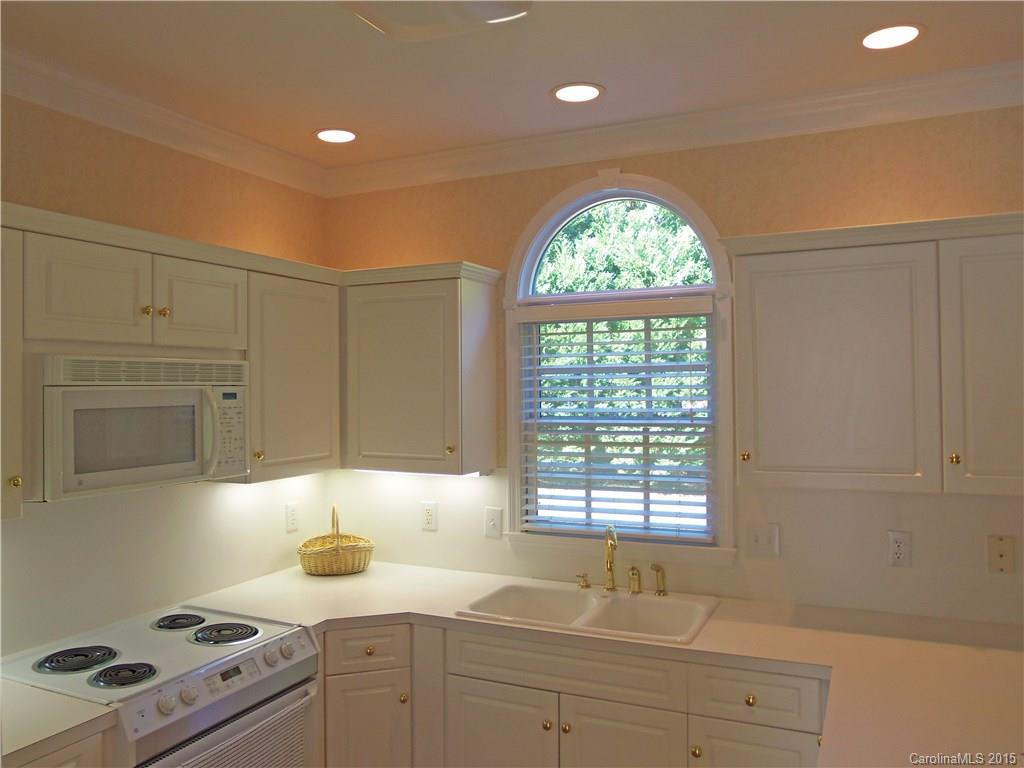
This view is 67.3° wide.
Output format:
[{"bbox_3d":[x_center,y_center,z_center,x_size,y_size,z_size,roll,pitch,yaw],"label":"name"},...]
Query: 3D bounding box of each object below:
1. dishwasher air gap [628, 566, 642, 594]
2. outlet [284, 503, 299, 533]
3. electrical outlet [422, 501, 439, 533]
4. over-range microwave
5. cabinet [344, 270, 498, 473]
[{"bbox_3d":[0.481,0.766,3.001,0.048,0.090,0.048,-1,0,25],"label":"dishwasher air gap"},{"bbox_3d":[-0.990,0.608,3.477,0.010,0.119,0.075,-1,0,25],"label":"outlet"},{"bbox_3d":[-0.367,0.596,3.459,0.076,0.124,0.009,-1,0,25],"label":"electrical outlet"},{"bbox_3d":[-1.253,0.118,2.469,0.380,0.399,0.752,-1,0,25],"label":"over-range microwave"},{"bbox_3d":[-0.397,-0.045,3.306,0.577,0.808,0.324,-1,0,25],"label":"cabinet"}]

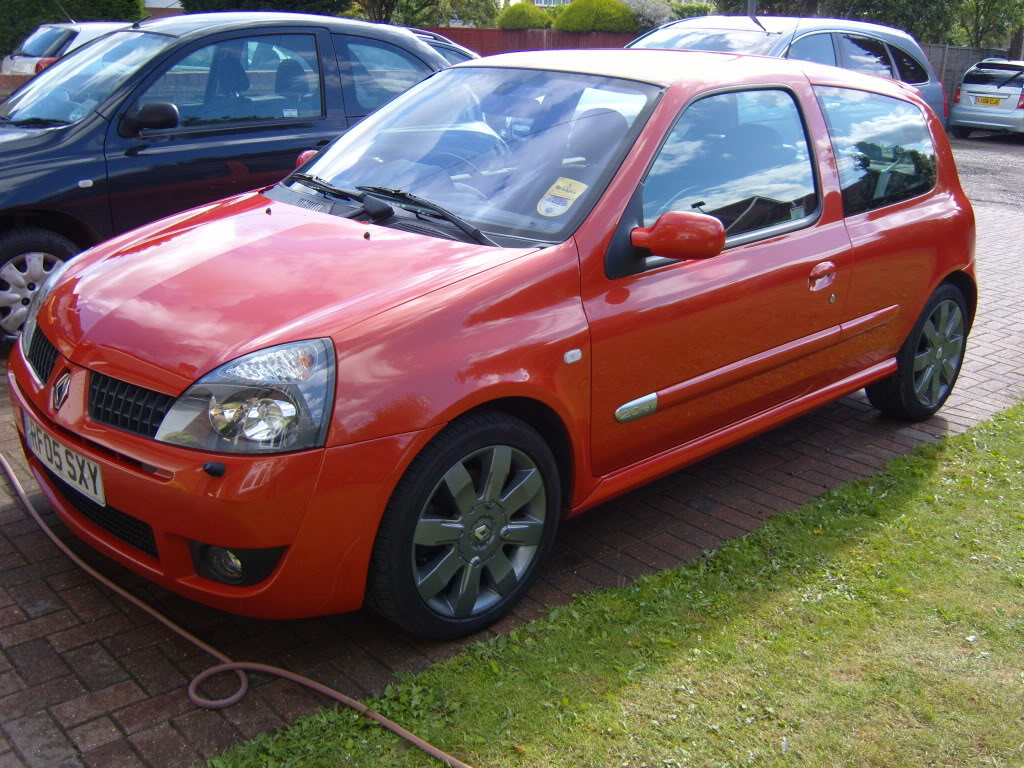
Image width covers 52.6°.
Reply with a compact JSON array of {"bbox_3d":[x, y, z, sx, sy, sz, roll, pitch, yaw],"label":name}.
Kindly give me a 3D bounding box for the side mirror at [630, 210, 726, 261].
[{"bbox_3d":[0.433,-0.378,2.634,0.160,0.130,0.210,-15,25,-42],"label":"side mirror"}]

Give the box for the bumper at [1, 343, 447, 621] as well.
[{"bbox_3d":[-0.915,0.147,2.704,0.600,0.470,1.630,-15,25,-42],"label":"bumper"}]

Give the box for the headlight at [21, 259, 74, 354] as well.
[{"bbox_3d":[-1.329,-0.254,2.952,0.290,0.265,0.370,-9,22,-31],"label":"headlight"}]

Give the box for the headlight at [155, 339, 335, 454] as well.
[{"bbox_3d":[-0.560,0.024,2.202,0.370,0.265,0.290,14,22,32],"label":"headlight"}]

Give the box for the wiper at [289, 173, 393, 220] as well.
[{"bbox_3d":[-0.543,-0.586,3.177,0.090,0.070,0.671,-35,37,-19],"label":"wiper"}]

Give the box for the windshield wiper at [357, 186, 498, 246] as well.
[{"bbox_3d":[-0.242,-0.467,2.864,0.090,0.070,0.705,-38,42,-22],"label":"windshield wiper"}]

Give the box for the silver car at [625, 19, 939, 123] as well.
[{"bbox_3d":[1.745,-2.104,8.362,4.500,1.680,1.820,-15,25,-42],"label":"silver car"}]

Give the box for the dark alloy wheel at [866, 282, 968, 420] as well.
[{"bbox_3d":[1.641,-0.148,4.195,0.580,0.580,0.200,-15,25,-42],"label":"dark alloy wheel"}]

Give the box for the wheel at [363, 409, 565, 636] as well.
[{"bbox_3d":[-0.132,0.330,2.540,0.580,0.580,0.200,-15,25,-42],"label":"wheel"}]

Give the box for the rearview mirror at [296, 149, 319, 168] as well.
[{"bbox_3d":[-0.746,-0.804,3.783,0.160,0.130,0.210,-15,25,-42],"label":"rearview mirror"}]

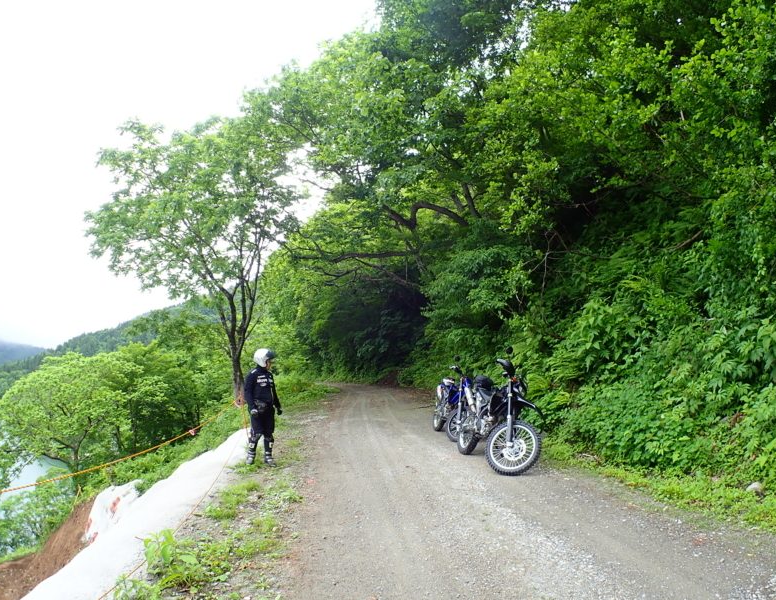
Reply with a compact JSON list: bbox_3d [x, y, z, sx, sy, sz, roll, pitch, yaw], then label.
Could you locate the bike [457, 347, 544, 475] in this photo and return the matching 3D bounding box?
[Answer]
[{"bbox_3d":[1.470,1.510,7.850,0.760,1.450,2.050,2,-6,-16],"label":"bike"}]

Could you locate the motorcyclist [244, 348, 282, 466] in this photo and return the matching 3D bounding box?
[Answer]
[{"bbox_3d":[-1.770,1.530,8.200,0.400,1.690,0.580,-5,-8,42],"label":"motorcyclist"}]

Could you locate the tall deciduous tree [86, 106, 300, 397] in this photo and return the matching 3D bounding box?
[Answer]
[{"bbox_3d":[-5.700,-1.250,17.000,6.000,8.400,5.800,1,-6,-12],"label":"tall deciduous tree"}]

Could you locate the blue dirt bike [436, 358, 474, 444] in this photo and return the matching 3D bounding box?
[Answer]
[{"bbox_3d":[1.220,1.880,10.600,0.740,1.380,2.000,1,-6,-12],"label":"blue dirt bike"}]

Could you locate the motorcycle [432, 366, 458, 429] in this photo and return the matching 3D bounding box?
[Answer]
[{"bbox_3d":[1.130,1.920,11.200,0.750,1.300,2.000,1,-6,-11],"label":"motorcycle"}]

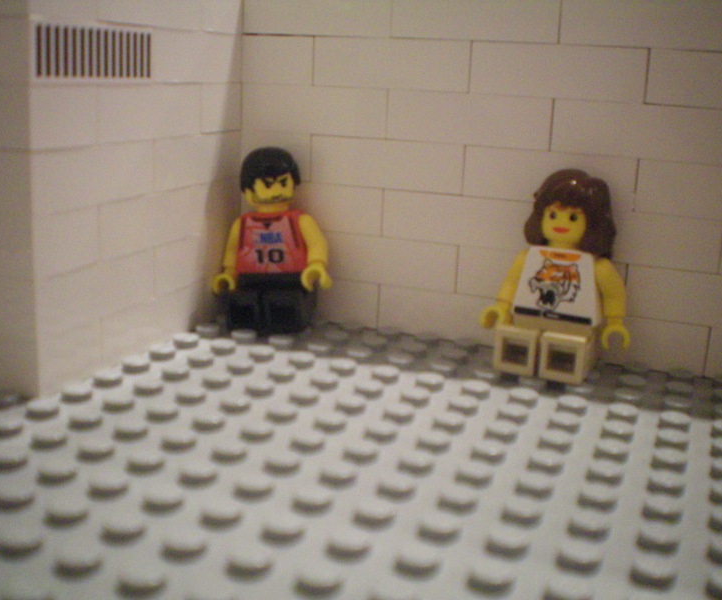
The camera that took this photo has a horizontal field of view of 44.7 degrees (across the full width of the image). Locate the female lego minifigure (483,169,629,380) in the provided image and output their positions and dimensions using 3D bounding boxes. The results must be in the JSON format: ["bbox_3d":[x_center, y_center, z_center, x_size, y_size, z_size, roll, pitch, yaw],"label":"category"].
[{"bbox_3d":[0.035,-0.006,0.156,0.027,0.035,0.018,9,16,24],"label":"female lego minifigure"}]

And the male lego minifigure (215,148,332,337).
[{"bbox_3d":[-0.018,-0.013,0.176,0.024,0.035,0.018,2,13,-1],"label":"male lego minifigure"}]

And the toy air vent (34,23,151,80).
[{"bbox_3d":[-0.042,-0.039,0.138,0.003,0.008,0.029,8,16,20],"label":"toy air vent"}]

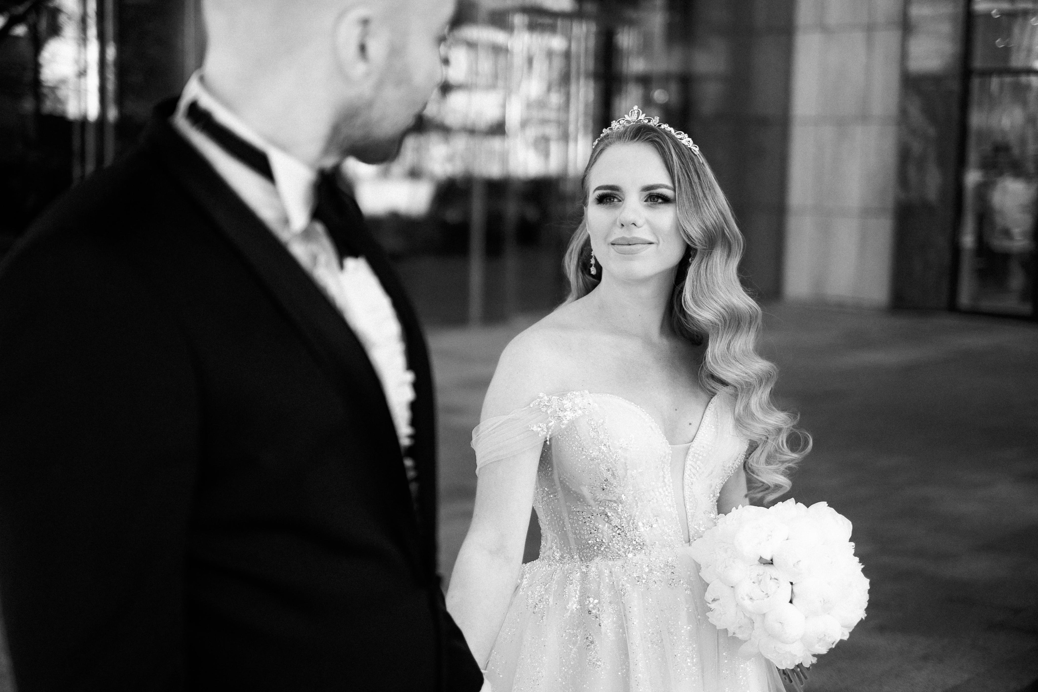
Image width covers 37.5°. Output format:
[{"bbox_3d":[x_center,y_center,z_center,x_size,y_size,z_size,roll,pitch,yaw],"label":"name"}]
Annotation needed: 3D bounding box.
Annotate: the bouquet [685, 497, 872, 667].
[{"bbox_3d":[0.352,0.335,2.070,0.240,0.240,0.220,1,6,-3],"label":"bouquet"}]

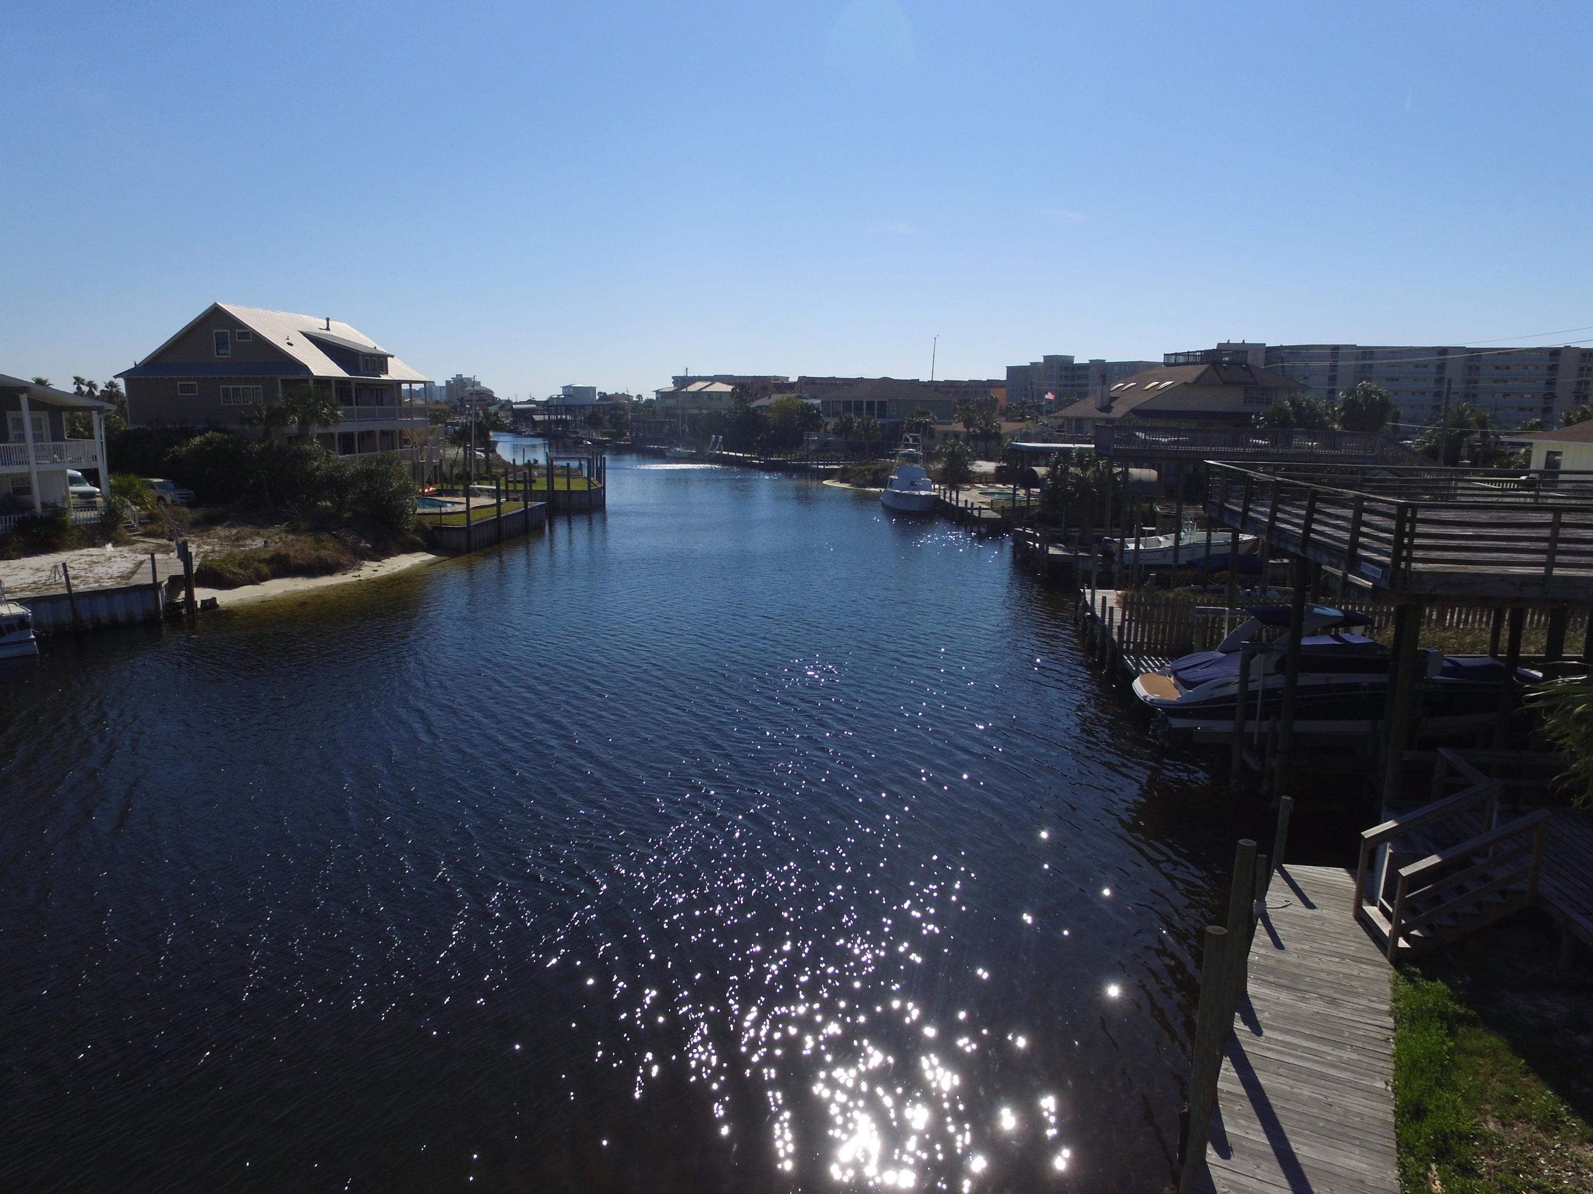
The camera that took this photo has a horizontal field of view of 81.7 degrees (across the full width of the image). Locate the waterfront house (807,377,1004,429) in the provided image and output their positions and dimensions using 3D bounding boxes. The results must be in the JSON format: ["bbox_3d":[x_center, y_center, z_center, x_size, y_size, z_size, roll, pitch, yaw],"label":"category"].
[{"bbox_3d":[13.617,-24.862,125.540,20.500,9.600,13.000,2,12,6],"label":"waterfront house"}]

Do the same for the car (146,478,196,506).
[{"bbox_3d":[-37.448,-6.163,53.511,4.600,1.700,1.850,3,12,11],"label":"car"}]

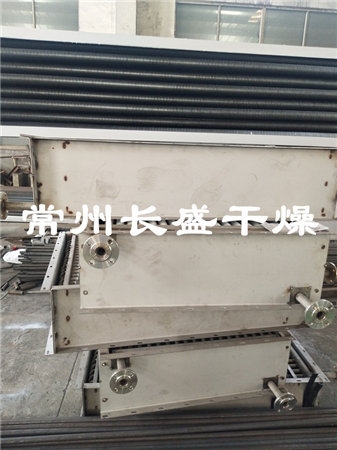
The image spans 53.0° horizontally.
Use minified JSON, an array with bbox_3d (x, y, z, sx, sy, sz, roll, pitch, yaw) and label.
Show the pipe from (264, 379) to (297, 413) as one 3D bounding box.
[{"bbox_3d":[0.574,0.879,1.763,0.115,0.115,0.165,-1,13,-12],"label":"pipe"}]

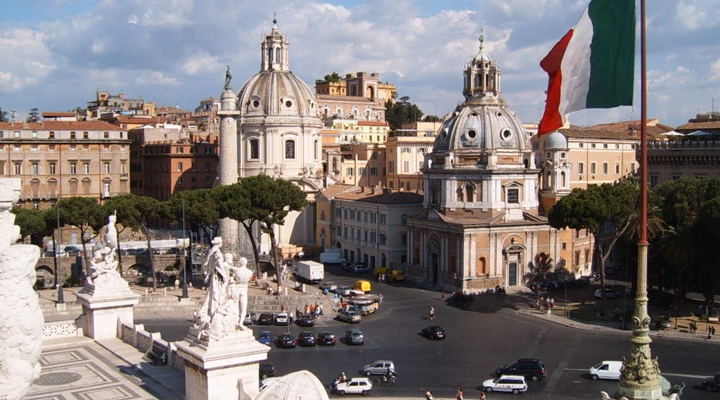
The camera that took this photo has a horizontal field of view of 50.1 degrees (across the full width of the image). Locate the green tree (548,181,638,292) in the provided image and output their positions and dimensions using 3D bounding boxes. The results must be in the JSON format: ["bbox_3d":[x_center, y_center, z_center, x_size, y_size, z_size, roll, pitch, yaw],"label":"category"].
[{"bbox_3d":[36.564,5.998,119.327,13.764,18.059,13.196,1,4,17],"label":"green tree"}]

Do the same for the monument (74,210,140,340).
[{"bbox_3d":[-18.390,5.200,55.490,3.400,8.900,4.100,-3,5,-36],"label":"monument"}]

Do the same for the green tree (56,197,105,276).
[{"bbox_3d":[-47.213,6.283,129.487,7.865,13.777,7.541,-2,5,-20],"label":"green tree"}]

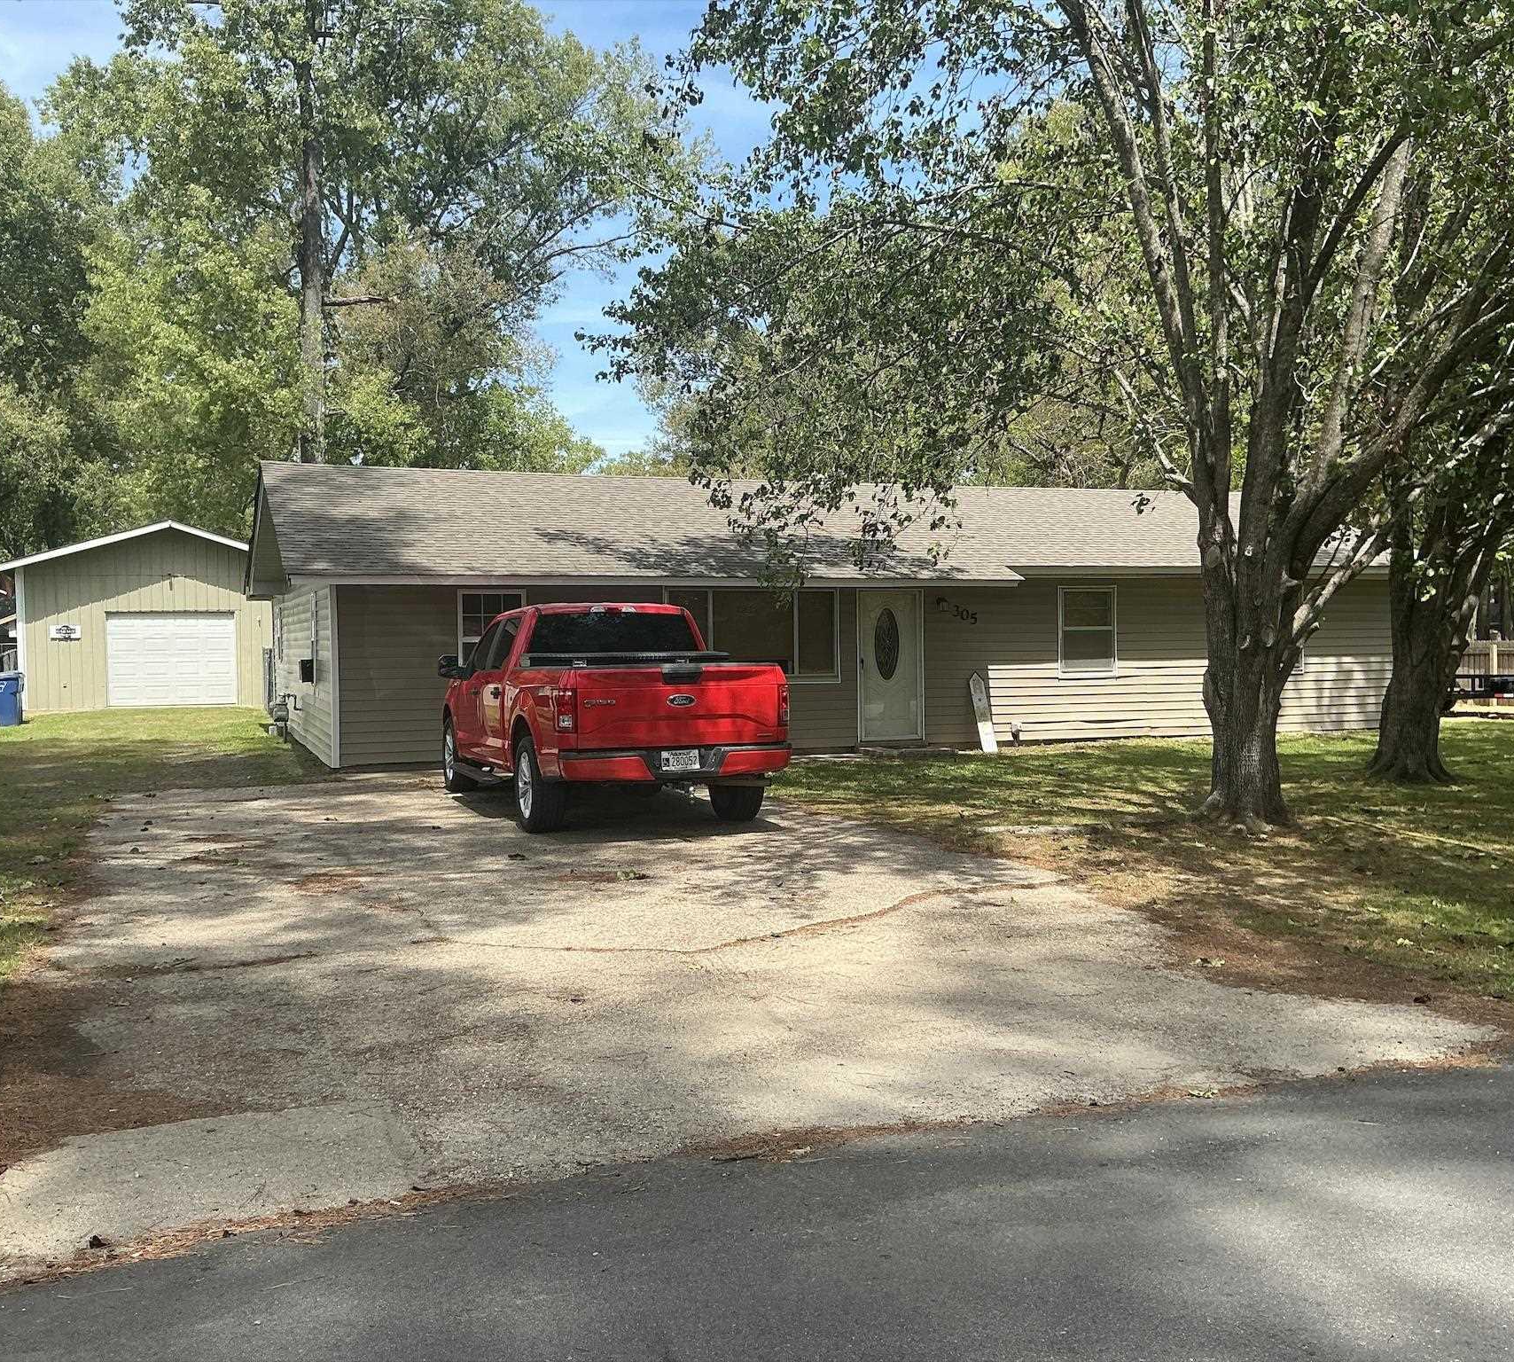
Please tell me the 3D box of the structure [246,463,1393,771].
[{"bbox_3d":[0.937,-1.214,23.765,16.895,4.080,9.490,-1,2,-21],"label":"structure"}]

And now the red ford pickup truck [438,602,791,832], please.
[{"bbox_3d":[-1.611,0.228,13.946,2.150,1.940,5.890,-1,2,-21],"label":"red ford pickup truck"}]

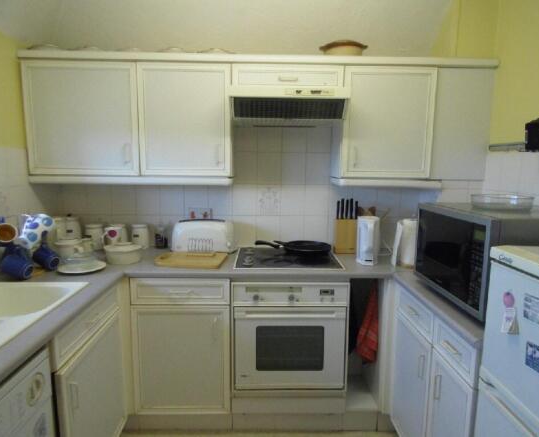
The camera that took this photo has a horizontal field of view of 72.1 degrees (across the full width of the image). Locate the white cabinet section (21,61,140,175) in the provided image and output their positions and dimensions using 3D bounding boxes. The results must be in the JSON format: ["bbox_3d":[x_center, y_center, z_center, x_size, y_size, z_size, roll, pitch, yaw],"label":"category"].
[{"bbox_3d":[-1.004,-0.549,2.139,0.600,0.592,0.312,0,7,-1],"label":"white cabinet section"}]

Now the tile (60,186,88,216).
[{"bbox_3d":[-1.232,-0.124,2.353,0.152,0.200,0.010,0,8,-1],"label":"tile"}]

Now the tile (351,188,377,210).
[{"bbox_3d":[0.616,-0.107,2.393,0.152,0.195,0.010,0,8,-1],"label":"tile"}]

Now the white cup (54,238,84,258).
[{"bbox_3d":[-1.123,0.181,2.083,0.143,0.087,0.118,9,12,43],"label":"white cup"}]

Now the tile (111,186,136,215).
[{"bbox_3d":[-0.924,-0.122,2.359,0.152,0.200,0.010,0,8,-1],"label":"tile"}]

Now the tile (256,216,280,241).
[{"bbox_3d":[-0.006,0.080,2.374,0.151,0.199,0.010,0,9,-1],"label":"tile"}]

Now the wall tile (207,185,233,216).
[{"bbox_3d":[-0.309,-0.114,2.347,0.151,0.200,0.010,1,6,0],"label":"wall tile"}]

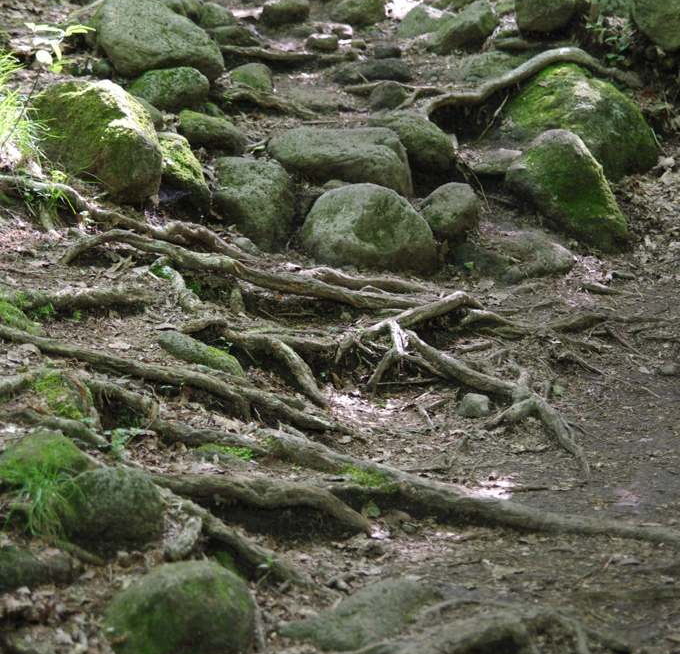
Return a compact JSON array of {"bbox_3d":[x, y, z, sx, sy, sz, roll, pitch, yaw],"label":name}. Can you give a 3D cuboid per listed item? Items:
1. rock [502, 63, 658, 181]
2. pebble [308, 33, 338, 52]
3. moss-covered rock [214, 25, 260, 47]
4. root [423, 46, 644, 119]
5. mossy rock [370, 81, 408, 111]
[{"bbox_3d":[0.830,-0.699,7.350,0.520,0.410,0.450,0,7,0],"label":"rock"},{"bbox_3d":[-0.076,-1.228,9.200,0.138,0.073,0.104,0,11,0],"label":"pebble"},{"bbox_3d":[-0.471,-1.307,9.600,0.220,0.110,0.190,0,7,0],"label":"moss-covered rock"},{"bbox_3d":[0.718,-0.907,7.900,0.853,0.260,0.307,-4,11,-20],"label":"root"},{"bbox_3d":[0.194,-0.899,8.350,0.145,0.115,0.140,0,7,0],"label":"mossy rock"}]

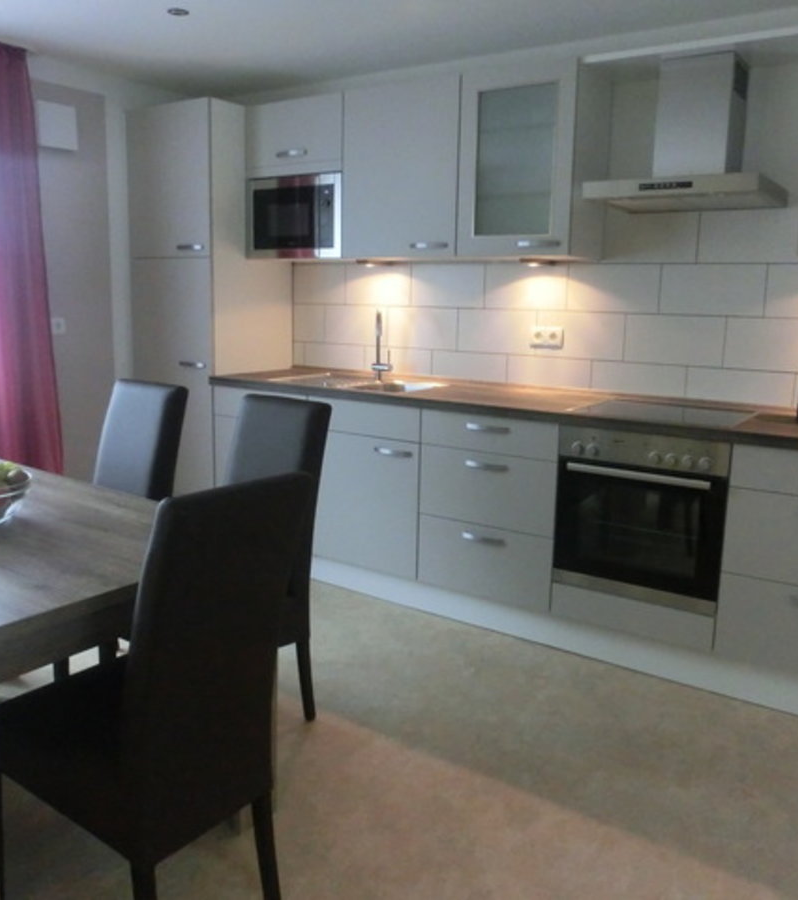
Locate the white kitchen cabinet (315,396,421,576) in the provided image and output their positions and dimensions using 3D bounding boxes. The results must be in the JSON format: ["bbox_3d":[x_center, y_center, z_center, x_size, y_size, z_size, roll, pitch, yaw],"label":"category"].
[{"bbox_3d":[0.000,0.118,3.850,0.600,0.725,0.587,8,12,33],"label":"white kitchen cabinet"}]

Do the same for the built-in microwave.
[{"bbox_3d":[-0.403,-1.107,3.999,0.576,0.375,0.328,8,14,33],"label":"built-in microwave"}]

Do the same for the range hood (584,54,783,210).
[{"bbox_3d":[1.050,-1.143,2.971,0.600,0.510,0.505,8,12,33],"label":"range hood"}]

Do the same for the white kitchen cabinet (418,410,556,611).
[{"bbox_3d":[0.485,0.182,3.494,0.600,0.730,0.551,8,14,33],"label":"white kitchen cabinet"}]

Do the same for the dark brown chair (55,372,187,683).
[{"bbox_3d":[-1.080,0.291,2.899,0.410,1.000,0.560,9,13,36],"label":"dark brown chair"}]

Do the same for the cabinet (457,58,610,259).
[{"bbox_3d":[0.537,-1.134,3.356,0.492,0.704,0.330,8,14,33],"label":"cabinet"}]

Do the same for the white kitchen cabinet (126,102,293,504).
[{"bbox_3d":[-0.973,-0.597,4.396,0.580,2.210,0.587,8,12,33],"label":"white kitchen cabinet"}]

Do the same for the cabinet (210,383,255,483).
[{"bbox_3d":[-0.503,0.038,4.150,0.590,0.730,0.551,8,14,33],"label":"cabinet"}]

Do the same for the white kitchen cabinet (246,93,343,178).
[{"bbox_3d":[-0.397,-1.468,4.000,0.600,0.331,0.351,8,12,33],"label":"white kitchen cabinet"}]

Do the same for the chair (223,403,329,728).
[{"bbox_3d":[-0.547,0.370,2.536,0.410,1.000,0.560,9,13,36],"label":"chair"}]

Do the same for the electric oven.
[{"bbox_3d":[0.978,0.195,3.143,0.597,0.605,0.570,8,14,33],"label":"electric oven"}]

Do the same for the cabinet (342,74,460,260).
[{"bbox_3d":[0.089,-1.200,3.653,0.590,0.704,0.330,8,14,33],"label":"cabinet"}]

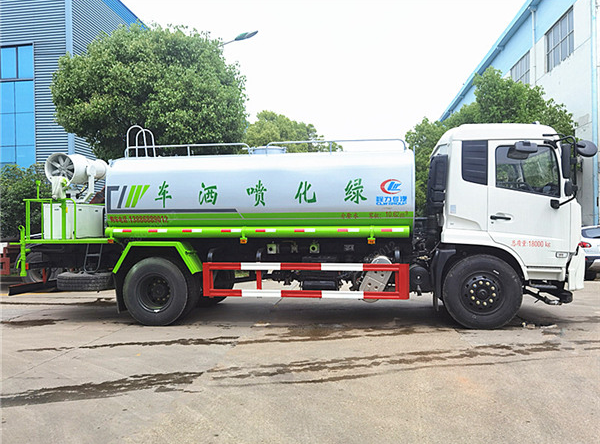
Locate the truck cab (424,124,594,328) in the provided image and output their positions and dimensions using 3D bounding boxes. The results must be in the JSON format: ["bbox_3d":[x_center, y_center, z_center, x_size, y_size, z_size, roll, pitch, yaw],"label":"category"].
[{"bbox_3d":[2.980,0.050,7.600,2.200,2.870,2.450,-1,1,7],"label":"truck cab"}]

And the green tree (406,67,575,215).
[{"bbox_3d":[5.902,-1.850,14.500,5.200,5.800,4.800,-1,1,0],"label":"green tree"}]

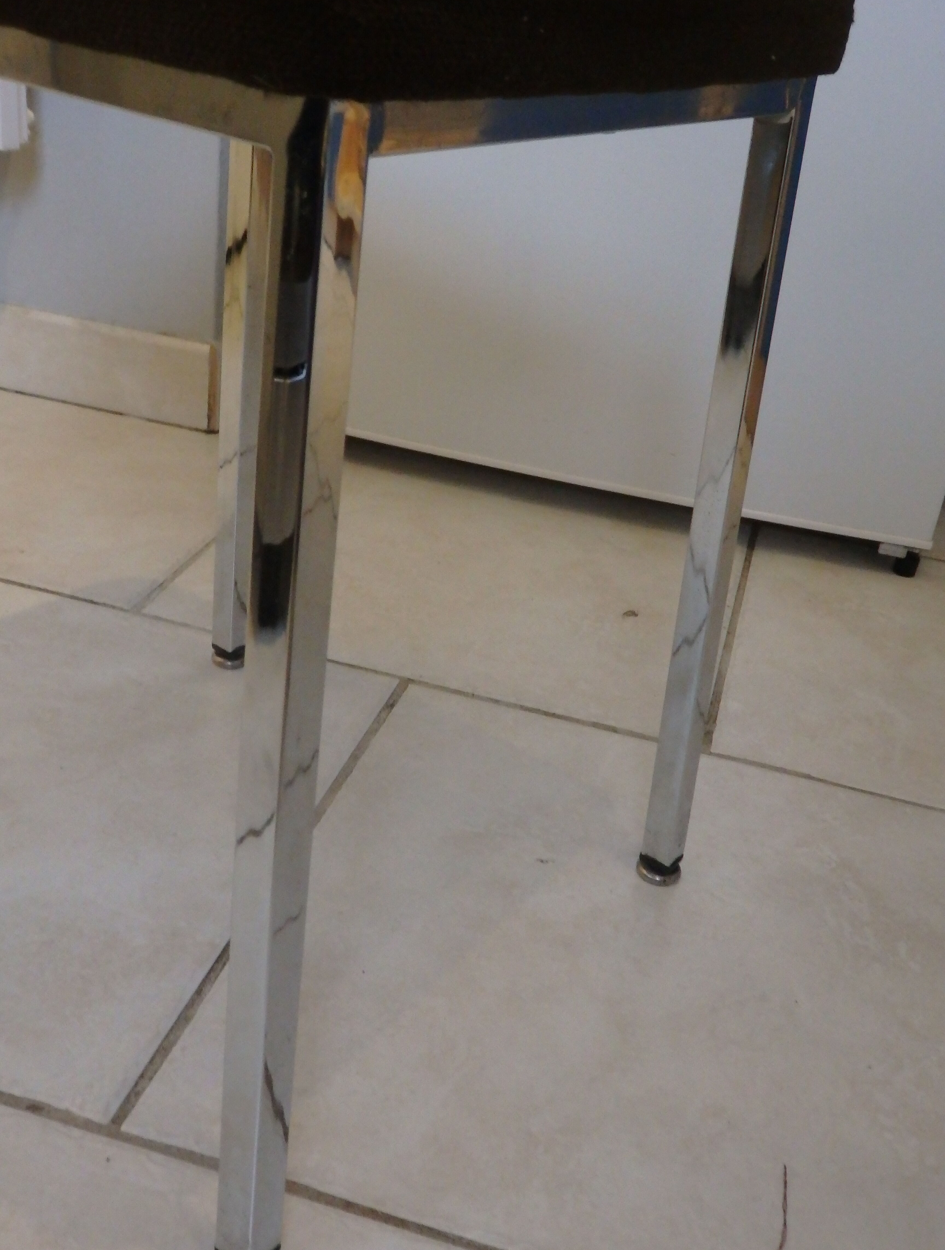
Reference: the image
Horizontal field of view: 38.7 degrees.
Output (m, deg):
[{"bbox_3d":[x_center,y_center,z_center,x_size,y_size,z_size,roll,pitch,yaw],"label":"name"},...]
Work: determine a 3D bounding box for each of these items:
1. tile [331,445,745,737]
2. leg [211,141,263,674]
[{"bbox_3d":[0.008,-0.048,1.161,0.429,0.010,0.429,13,28,10],"label":"tile"},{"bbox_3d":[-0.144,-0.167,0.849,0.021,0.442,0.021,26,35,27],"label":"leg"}]

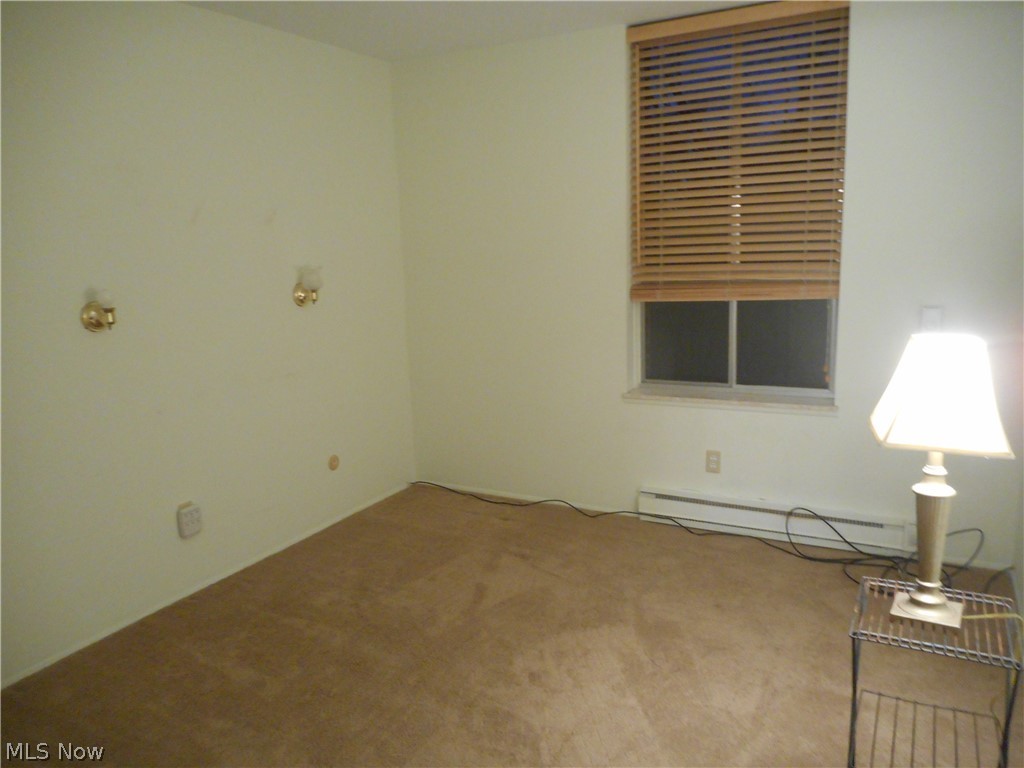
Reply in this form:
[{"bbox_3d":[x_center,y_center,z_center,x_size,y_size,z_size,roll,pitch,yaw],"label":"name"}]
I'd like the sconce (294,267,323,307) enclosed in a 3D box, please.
[{"bbox_3d":[-0.984,-0.472,3.612,0.132,0.187,0.108,3,12,28],"label":"sconce"}]

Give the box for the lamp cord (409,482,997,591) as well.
[{"bbox_3d":[0.606,0.640,3.646,3.020,0.205,0.410,3,12,28],"label":"lamp cord"}]

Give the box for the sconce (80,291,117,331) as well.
[{"bbox_3d":[-1.482,-0.267,2.691,0.132,0.161,0.108,3,12,28],"label":"sconce"}]

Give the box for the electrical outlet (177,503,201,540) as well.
[{"bbox_3d":[-1.363,0.573,3.119,0.034,0.129,0.091,3,12,28],"label":"electrical outlet"}]

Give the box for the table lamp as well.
[{"bbox_3d":[0.952,0.210,1.649,0.256,0.635,0.252,3,12,28],"label":"table lamp"}]

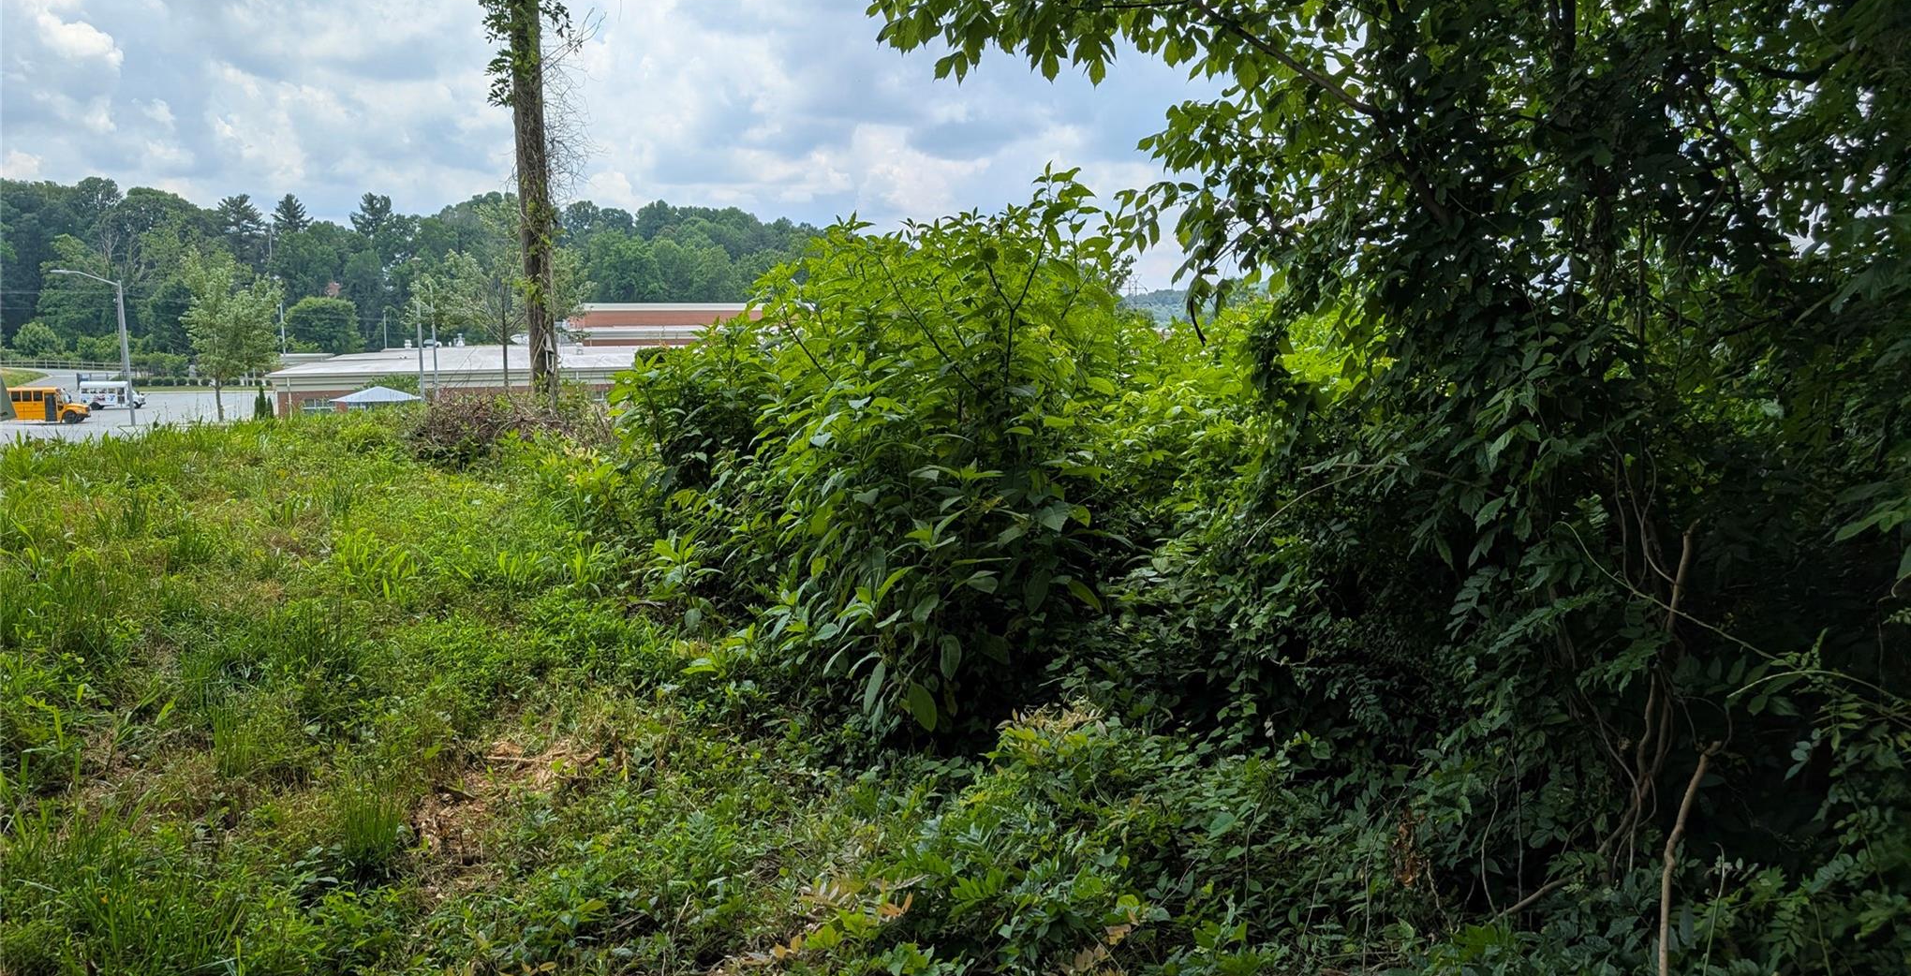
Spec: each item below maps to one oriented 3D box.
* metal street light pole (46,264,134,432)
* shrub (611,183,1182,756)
[{"bbox_3d":[-46.906,-7.251,72.000,3.700,9.200,0.400,-3,8,-17],"label":"metal street light pole"},{"bbox_3d":[-0.171,-0.236,5.420,2.100,1.980,1.900,0,8,0],"label":"shrub"}]

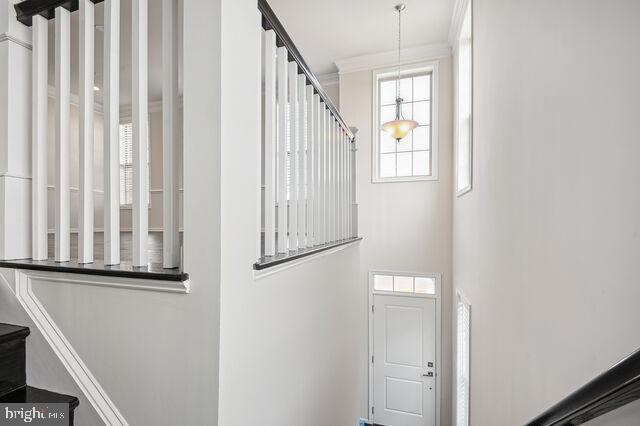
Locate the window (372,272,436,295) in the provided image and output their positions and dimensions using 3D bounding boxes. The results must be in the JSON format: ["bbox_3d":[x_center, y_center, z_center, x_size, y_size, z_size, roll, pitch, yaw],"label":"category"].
[{"bbox_3d":[1.302,1.089,4.382,0.920,0.280,0.080,0,-1,17],"label":"window"}]

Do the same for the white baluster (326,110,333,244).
[{"bbox_3d":[0.061,-0.248,1.942,0.031,0.910,0.031,0,-1,18],"label":"white baluster"}]

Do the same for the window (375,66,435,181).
[{"bbox_3d":[1.302,-1.364,4.382,0.900,1.700,0.100,0,-1,17],"label":"window"}]

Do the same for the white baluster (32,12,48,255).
[{"bbox_3d":[-1.054,-0.278,1.071,0.031,0.910,0.031,0,-1,18],"label":"white baluster"}]

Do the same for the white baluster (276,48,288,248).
[{"bbox_3d":[-0.164,-0.277,1.268,0.031,0.910,0.031,0,-1,18],"label":"white baluster"}]

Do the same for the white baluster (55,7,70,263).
[{"bbox_3d":[-0.938,-0.280,1.035,0.031,0.910,0.031,0,-1,18],"label":"white baluster"}]

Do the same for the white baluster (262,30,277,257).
[{"bbox_3d":[-0.202,-0.281,1.156,0.031,0.910,0.031,0,-1,18],"label":"white baluster"}]

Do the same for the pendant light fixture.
[{"bbox_3d":[0.968,-1.675,3.430,0.450,1.640,0.450,0,-1,17],"label":"pendant light fixture"}]

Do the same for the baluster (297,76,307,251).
[{"bbox_3d":[-0.089,-0.268,1.493,0.031,0.910,0.031,0,-1,18],"label":"baluster"}]

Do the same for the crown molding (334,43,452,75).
[{"bbox_3d":[1.075,-2.368,4.379,1.700,0.130,0.100,0,-1,17],"label":"crown molding"}]

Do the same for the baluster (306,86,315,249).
[{"bbox_3d":[-0.052,-0.262,1.605,0.031,0.910,0.031,0,-1,18],"label":"baluster"}]

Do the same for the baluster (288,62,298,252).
[{"bbox_3d":[-0.127,-0.273,1.381,0.031,0.910,0.031,0,-1,18],"label":"baluster"}]

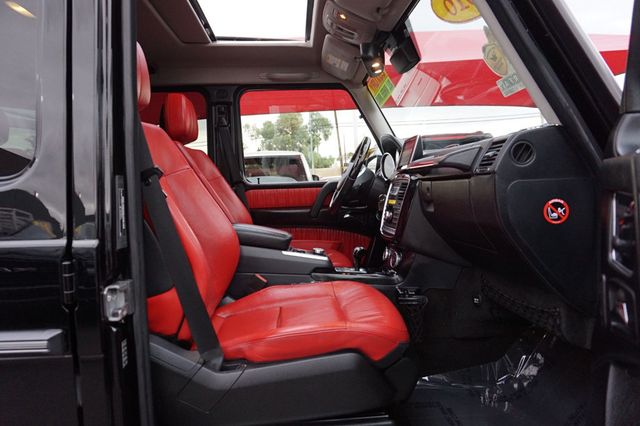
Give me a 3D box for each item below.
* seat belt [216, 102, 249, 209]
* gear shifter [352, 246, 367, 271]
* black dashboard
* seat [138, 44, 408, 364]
[{"bbox_3d":[-0.474,-0.307,2.307,0.165,0.549,0.080,-2,5,-3],"label":"seat belt"},{"bbox_3d":[0.157,0.182,1.740,0.057,0.100,0.060,-2,5,-4],"label":"gear shifter"},{"bbox_3d":[0.461,-0.065,1.688,0.390,0.530,1.330,-2,5,-4],"label":"black dashboard"},{"bbox_3d":[-0.235,-0.078,1.336,0.900,0.895,0.540,-2,5,-4],"label":"seat"}]

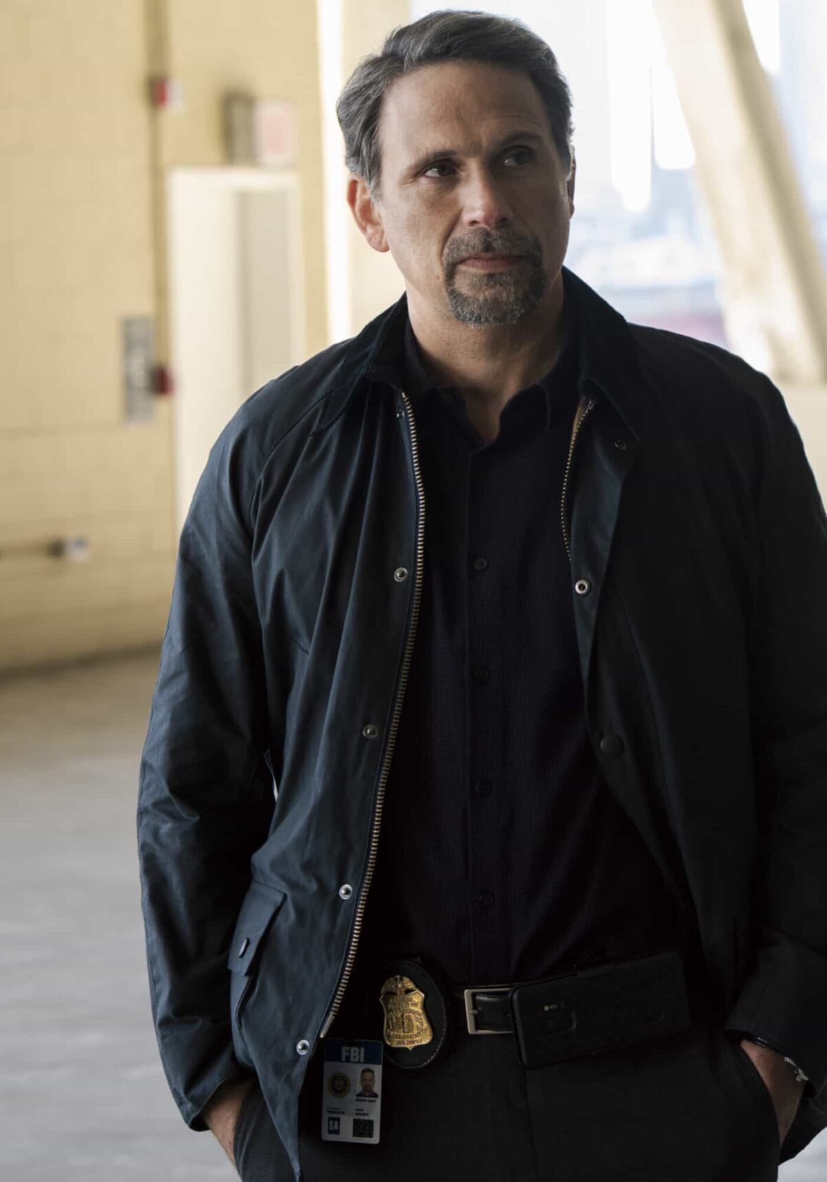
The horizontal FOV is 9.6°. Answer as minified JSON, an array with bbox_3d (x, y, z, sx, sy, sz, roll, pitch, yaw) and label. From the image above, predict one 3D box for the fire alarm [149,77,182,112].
[{"bbox_3d":[-1.141,-2.277,22.600,0.095,0.150,0.120,0,3,25],"label":"fire alarm"}]

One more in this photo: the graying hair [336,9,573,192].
[{"bbox_3d":[0.035,-0.399,4.080,0.187,0.170,0.215,-6,3,-14],"label":"graying hair"}]

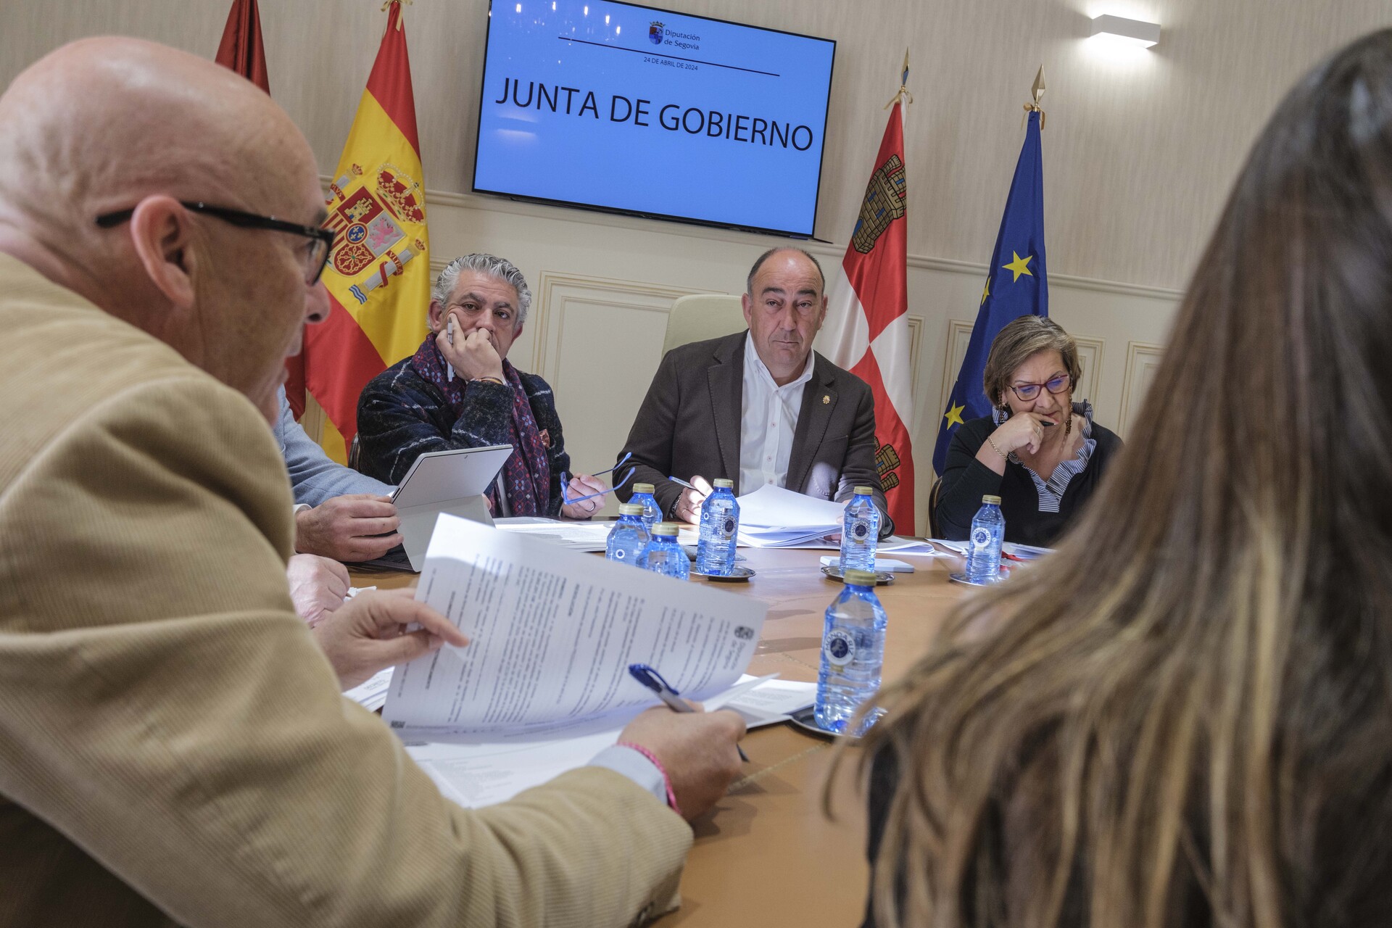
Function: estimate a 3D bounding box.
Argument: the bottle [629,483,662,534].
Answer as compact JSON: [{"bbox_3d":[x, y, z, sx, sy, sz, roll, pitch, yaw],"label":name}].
[{"bbox_3d":[-0.085,0.107,1.997,0.062,0.152,0.062,6,5,0],"label":"bottle"}]

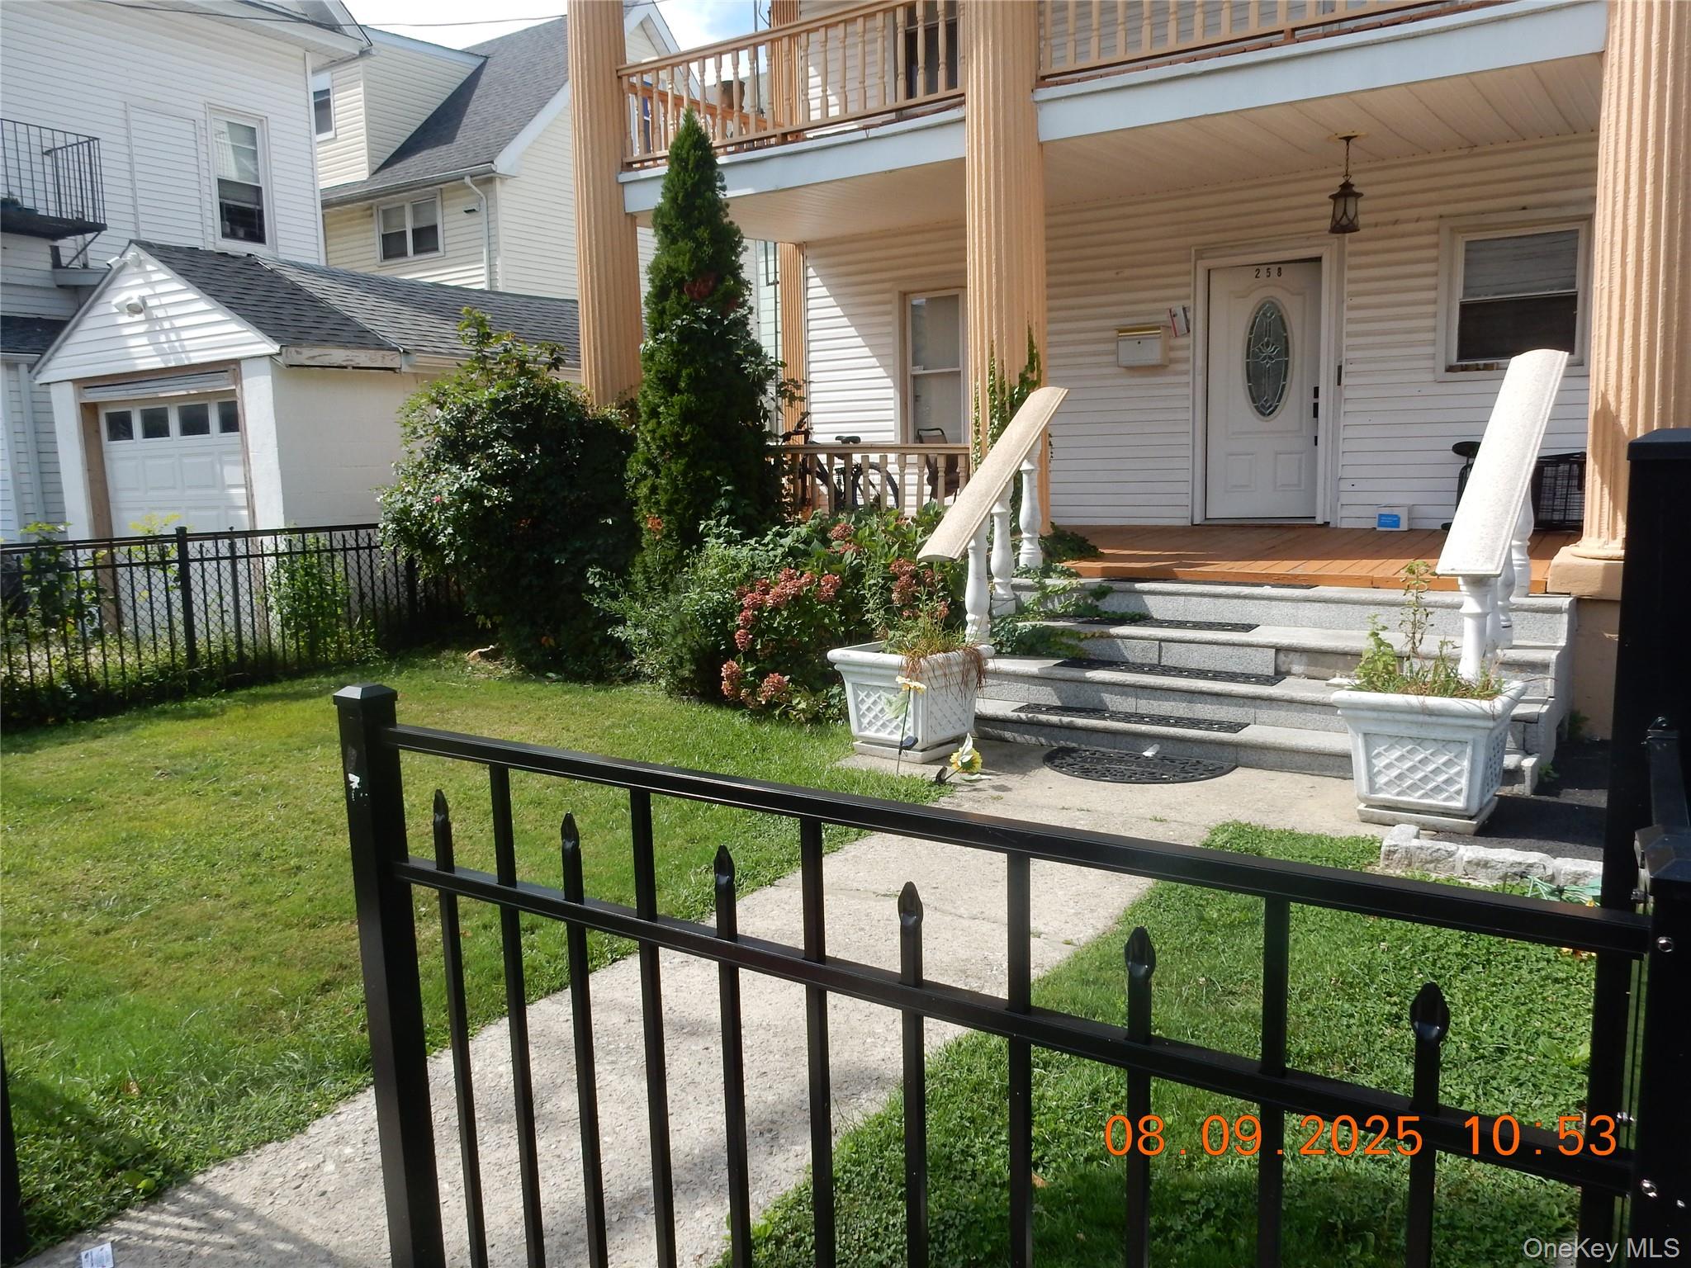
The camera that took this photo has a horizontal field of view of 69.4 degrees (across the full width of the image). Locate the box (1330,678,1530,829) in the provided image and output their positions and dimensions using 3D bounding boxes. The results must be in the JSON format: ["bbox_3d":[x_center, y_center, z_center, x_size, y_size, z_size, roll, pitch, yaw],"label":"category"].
[{"bbox_3d":[2.372,0.474,4.949,0.595,0.545,0.595,5,10,38],"label":"box"}]

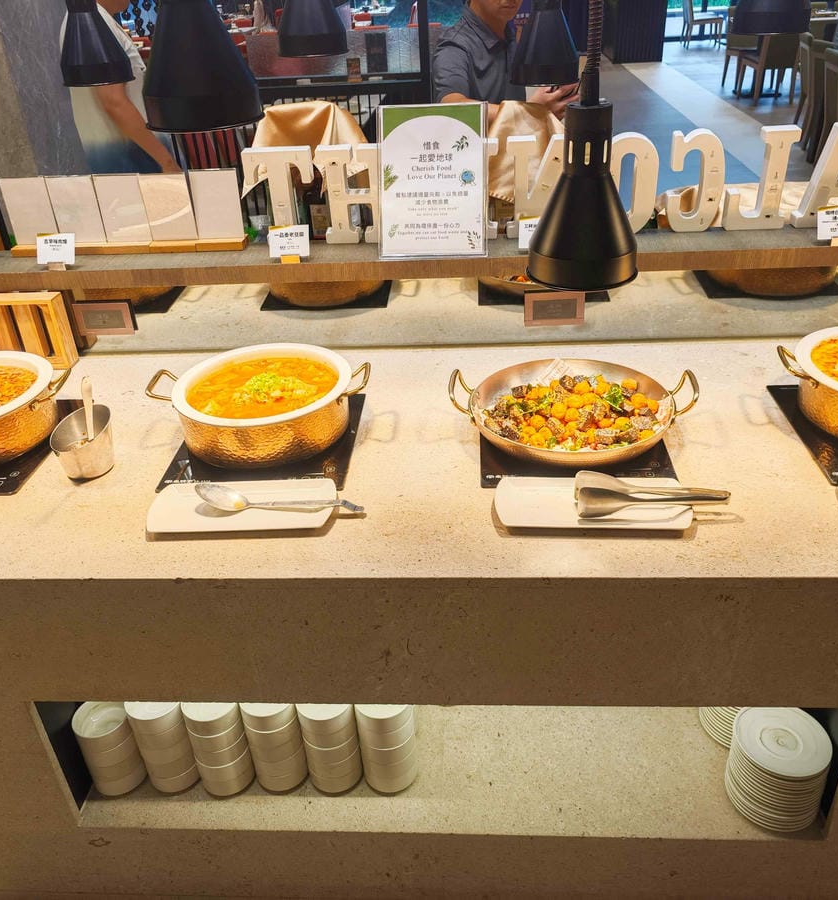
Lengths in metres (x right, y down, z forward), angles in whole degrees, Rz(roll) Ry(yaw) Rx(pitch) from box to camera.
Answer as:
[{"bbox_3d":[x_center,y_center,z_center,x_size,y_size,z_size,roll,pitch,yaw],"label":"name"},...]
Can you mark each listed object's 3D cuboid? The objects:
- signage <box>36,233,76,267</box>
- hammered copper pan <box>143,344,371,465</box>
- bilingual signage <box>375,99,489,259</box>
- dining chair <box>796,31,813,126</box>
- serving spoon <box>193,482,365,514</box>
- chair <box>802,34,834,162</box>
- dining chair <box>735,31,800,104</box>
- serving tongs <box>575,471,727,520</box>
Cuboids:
[{"bbox_3d":[-0.751,-0.419,1.656,0.082,0.062,0.014,0,9,5],"label":"signage"},{"bbox_3d":[-0.270,-0.082,1.405,0.380,0.106,0.314,-3,31,0],"label":"hammered copper pan"},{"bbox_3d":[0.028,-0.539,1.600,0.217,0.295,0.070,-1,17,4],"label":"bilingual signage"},{"bbox_3d":[3.907,-3.499,7.592,0.550,0.850,0.460,2,32,9],"label":"dining chair"},{"bbox_3d":[-0.209,0.071,1.188,0.263,0.028,0.050,4,32,11],"label":"serving spoon"},{"bbox_3d":[3.579,-2.959,6.732,0.550,0.850,0.460,2,32,9],"label":"chair"},{"bbox_3d":[4.065,-4.463,9.165,0.460,0.850,0.550,1,31,6],"label":"dining chair"},{"bbox_3d":[0.332,0.064,1.133,0.220,0.050,0.056,-1,31,4],"label":"serving tongs"}]

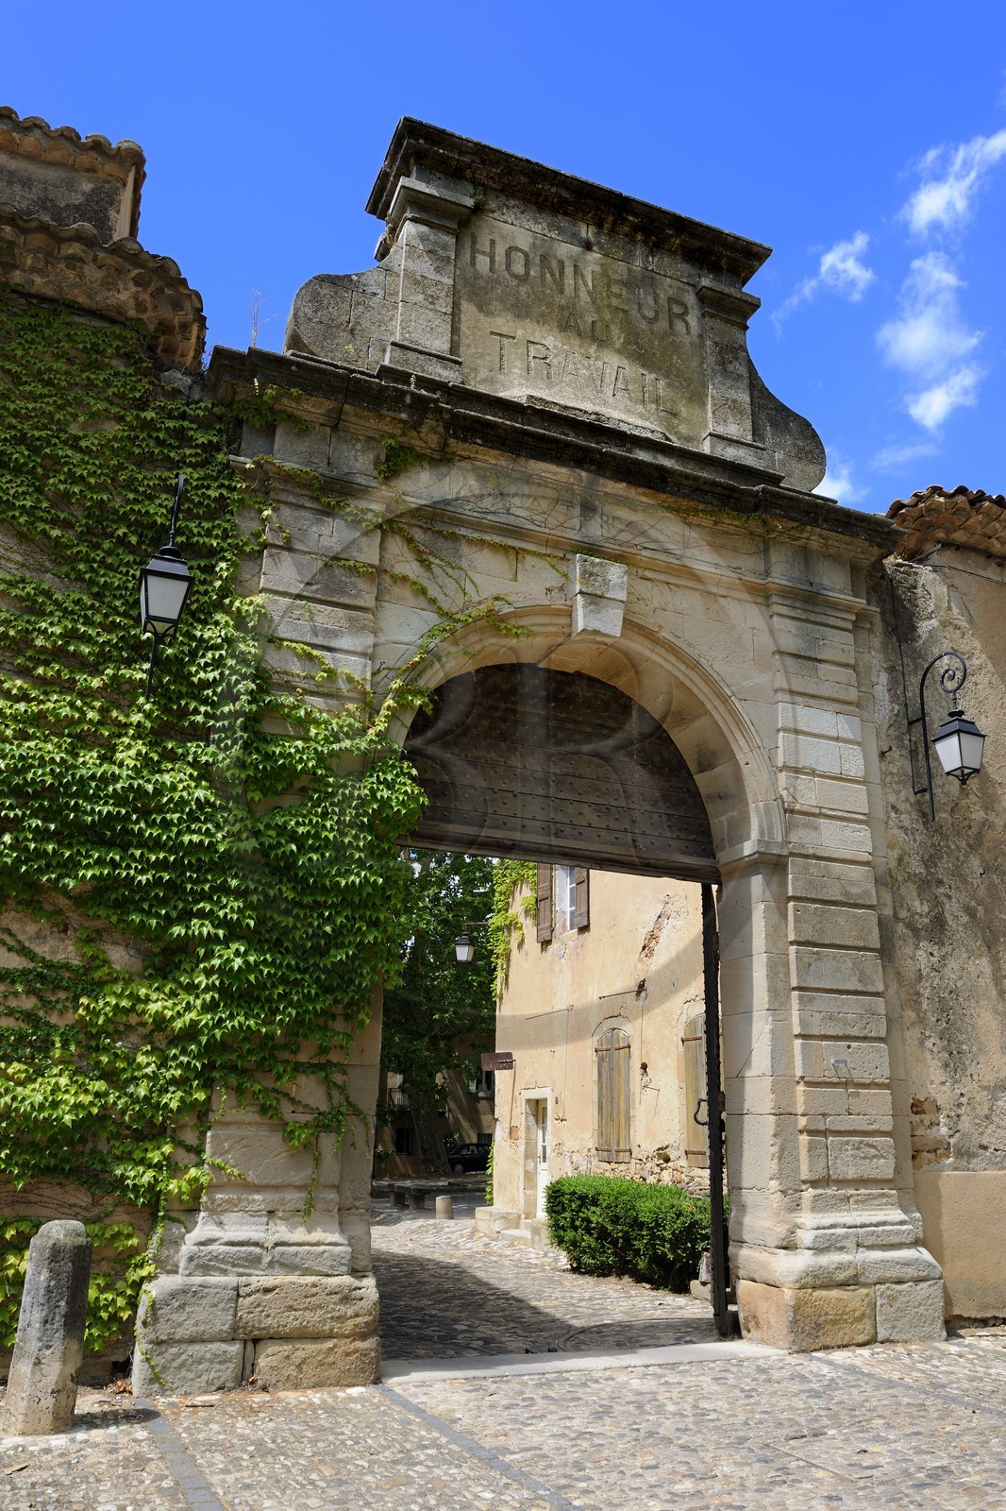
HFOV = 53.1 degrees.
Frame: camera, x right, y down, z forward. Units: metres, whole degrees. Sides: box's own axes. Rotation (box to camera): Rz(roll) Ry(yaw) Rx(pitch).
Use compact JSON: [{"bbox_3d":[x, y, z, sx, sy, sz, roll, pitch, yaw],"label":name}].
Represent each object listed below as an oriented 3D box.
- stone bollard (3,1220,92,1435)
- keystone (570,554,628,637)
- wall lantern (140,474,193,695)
[{"bbox_3d":[-2.679,3.366,6.000,0.377,1.067,0.377,8,-19,-20],"label":"stone bollard"},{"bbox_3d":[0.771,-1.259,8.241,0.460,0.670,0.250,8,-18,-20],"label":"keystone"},{"bbox_3d":[-2.784,-1.476,8.314,0.400,1.800,0.720,8,-19,-20],"label":"wall lantern"}]

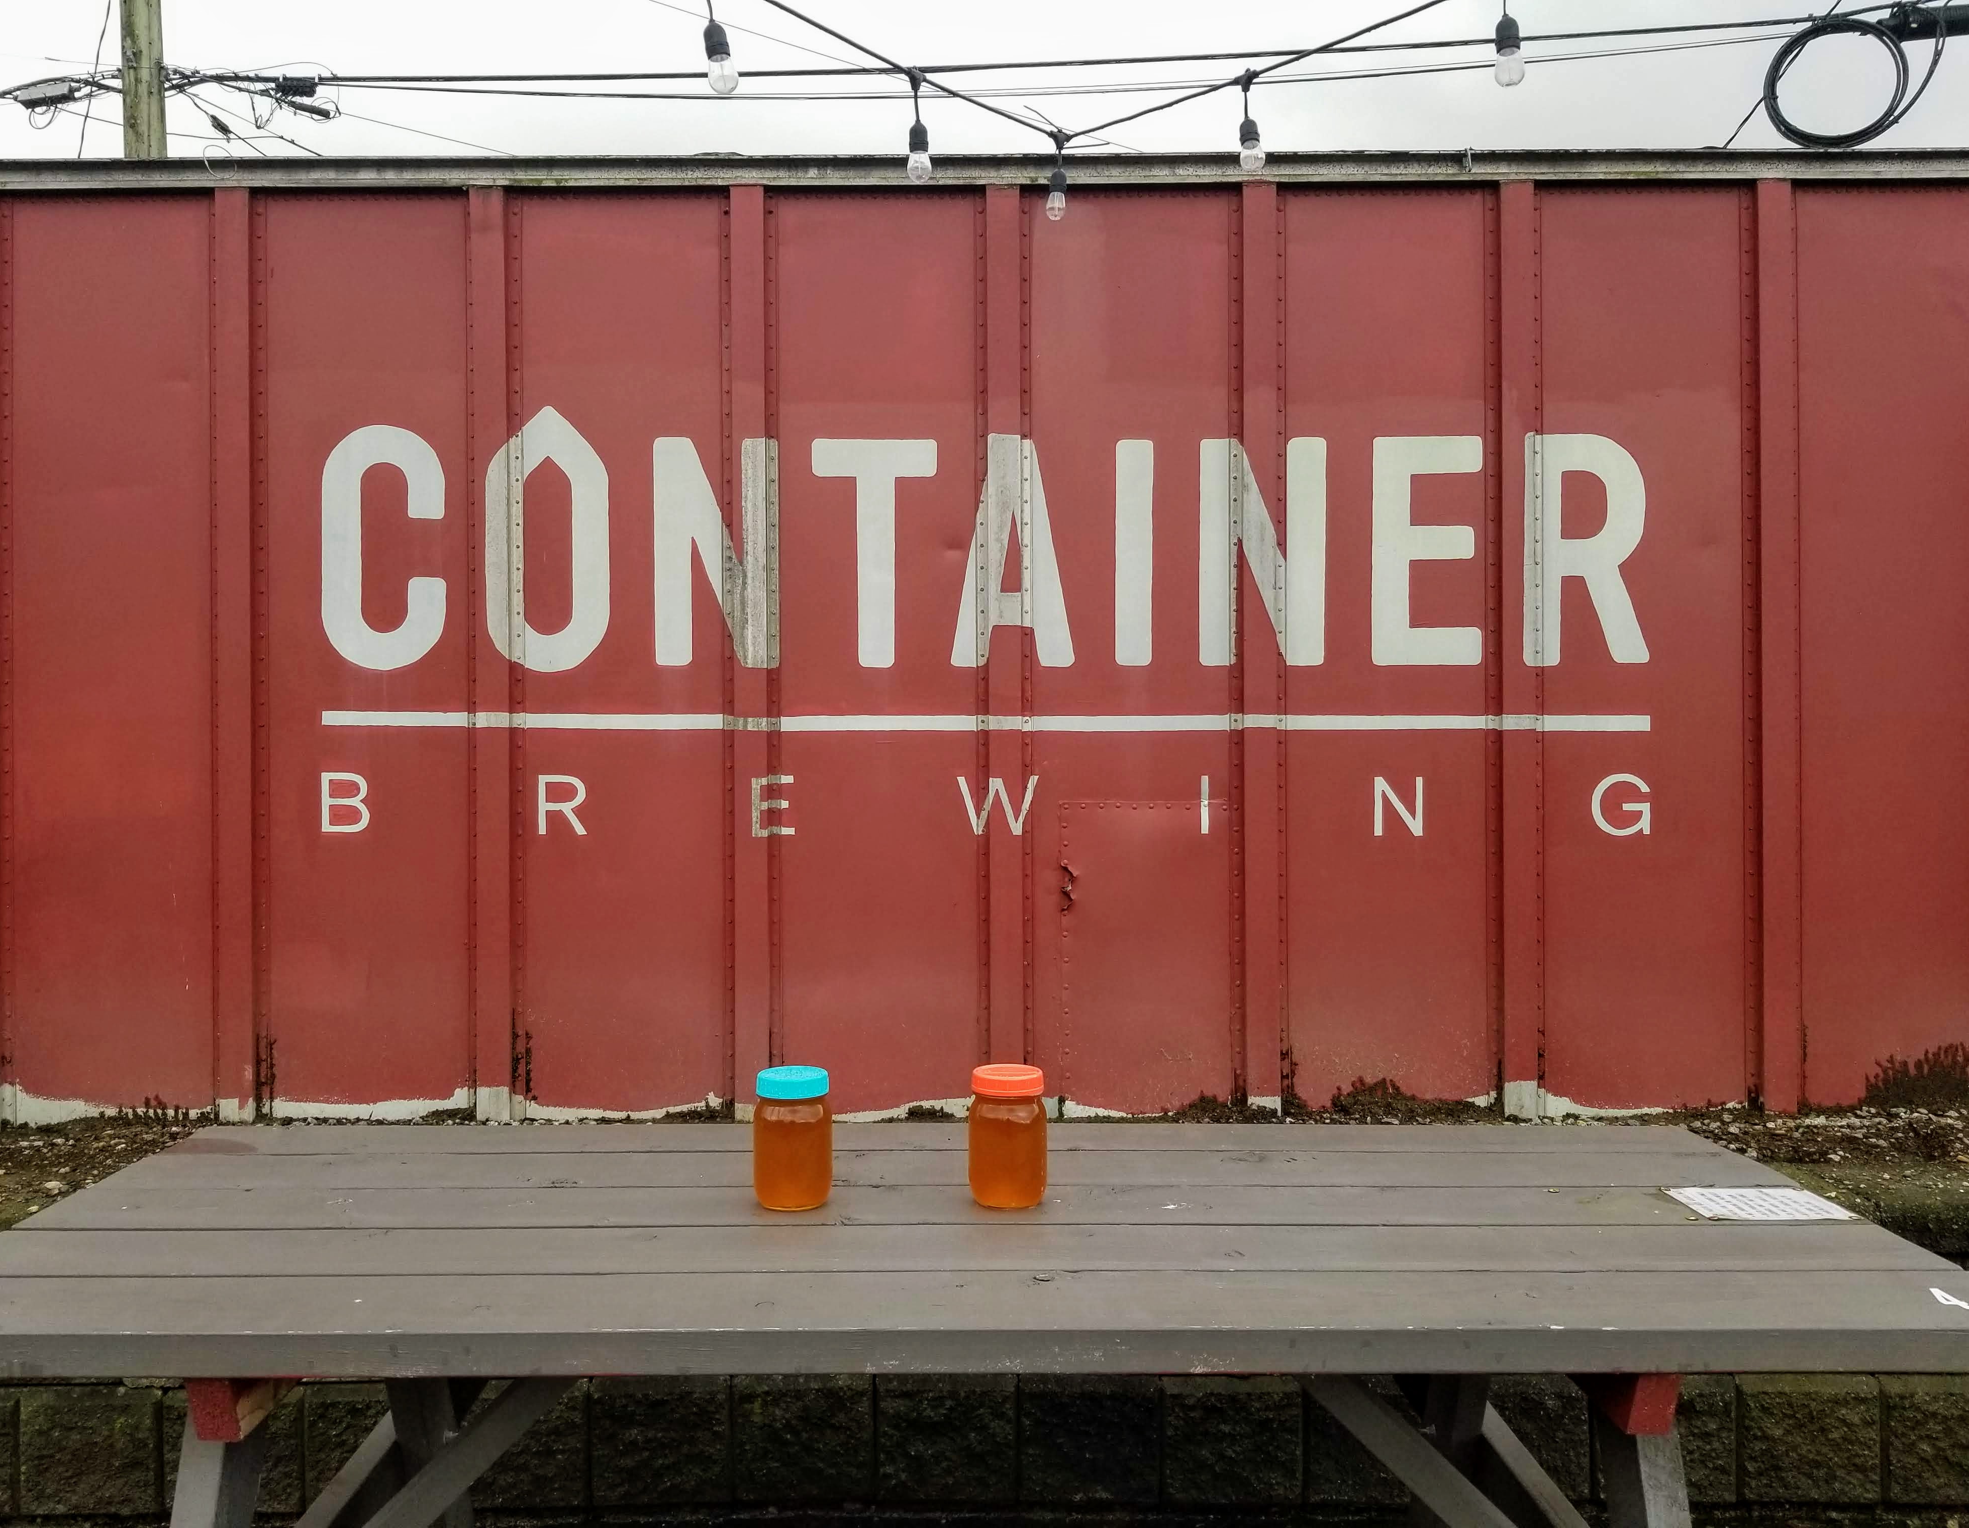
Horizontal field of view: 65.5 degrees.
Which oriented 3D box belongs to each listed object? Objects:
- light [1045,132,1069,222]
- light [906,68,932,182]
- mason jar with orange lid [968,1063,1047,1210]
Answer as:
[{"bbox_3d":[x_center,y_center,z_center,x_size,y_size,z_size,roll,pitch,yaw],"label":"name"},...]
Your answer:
[{"bbox_3d":[0.158,-1.278,3.330,0.047,0.193,0.047,0,1,0],"label":"light"},{"bbox_3d":[-0.120,-1.159,2.780,0.047,0.207,0.047,0,1,0],"label":"light"},{"bbox_3d":[0.026,0.406,1.670,0.086,0.139,0.086,0,1,0],"label":"mason jar with orange lid"}]

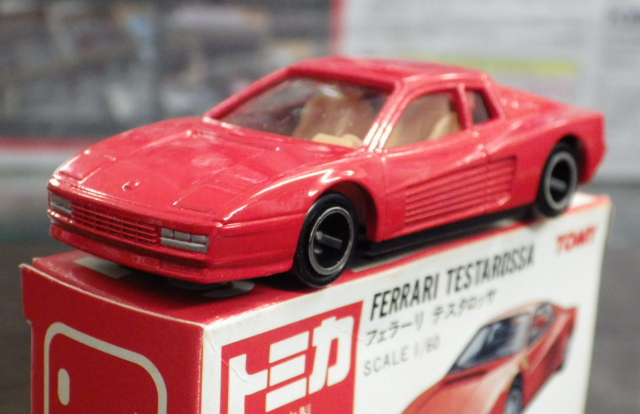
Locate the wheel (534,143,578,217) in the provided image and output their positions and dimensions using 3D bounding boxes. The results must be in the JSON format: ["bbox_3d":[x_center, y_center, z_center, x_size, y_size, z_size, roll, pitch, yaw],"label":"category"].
[{"bbox_3d":[0.029,-0.004,0.169,0.004,0.010,0.010,15,19,40],"label":"wheel"}]

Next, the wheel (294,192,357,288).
[{"bbox_3d":[0.000,0.003,0.137,0.004,0.010,0.010,15,19,40],"label":"wheel"}]

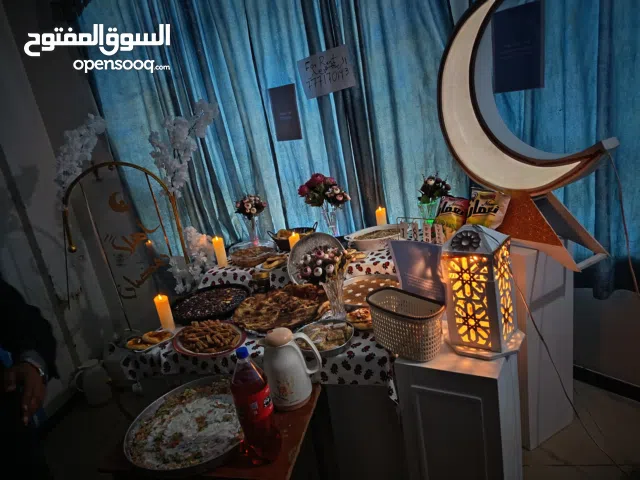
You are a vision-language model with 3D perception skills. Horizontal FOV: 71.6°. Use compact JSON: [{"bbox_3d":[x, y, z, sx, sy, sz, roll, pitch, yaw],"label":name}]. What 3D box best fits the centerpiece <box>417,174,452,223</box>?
[{"bbox_3d":[0.599,-0.216,2.382,0.150,0.260,0.145,-6,15,10],"label":"centerpiece"}]

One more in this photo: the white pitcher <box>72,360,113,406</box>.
[{"bbox_3d":[-1.397,0.880,2.707,0.200,0.250,0.150,-18,17,-32],"label":"white pitcher"}]

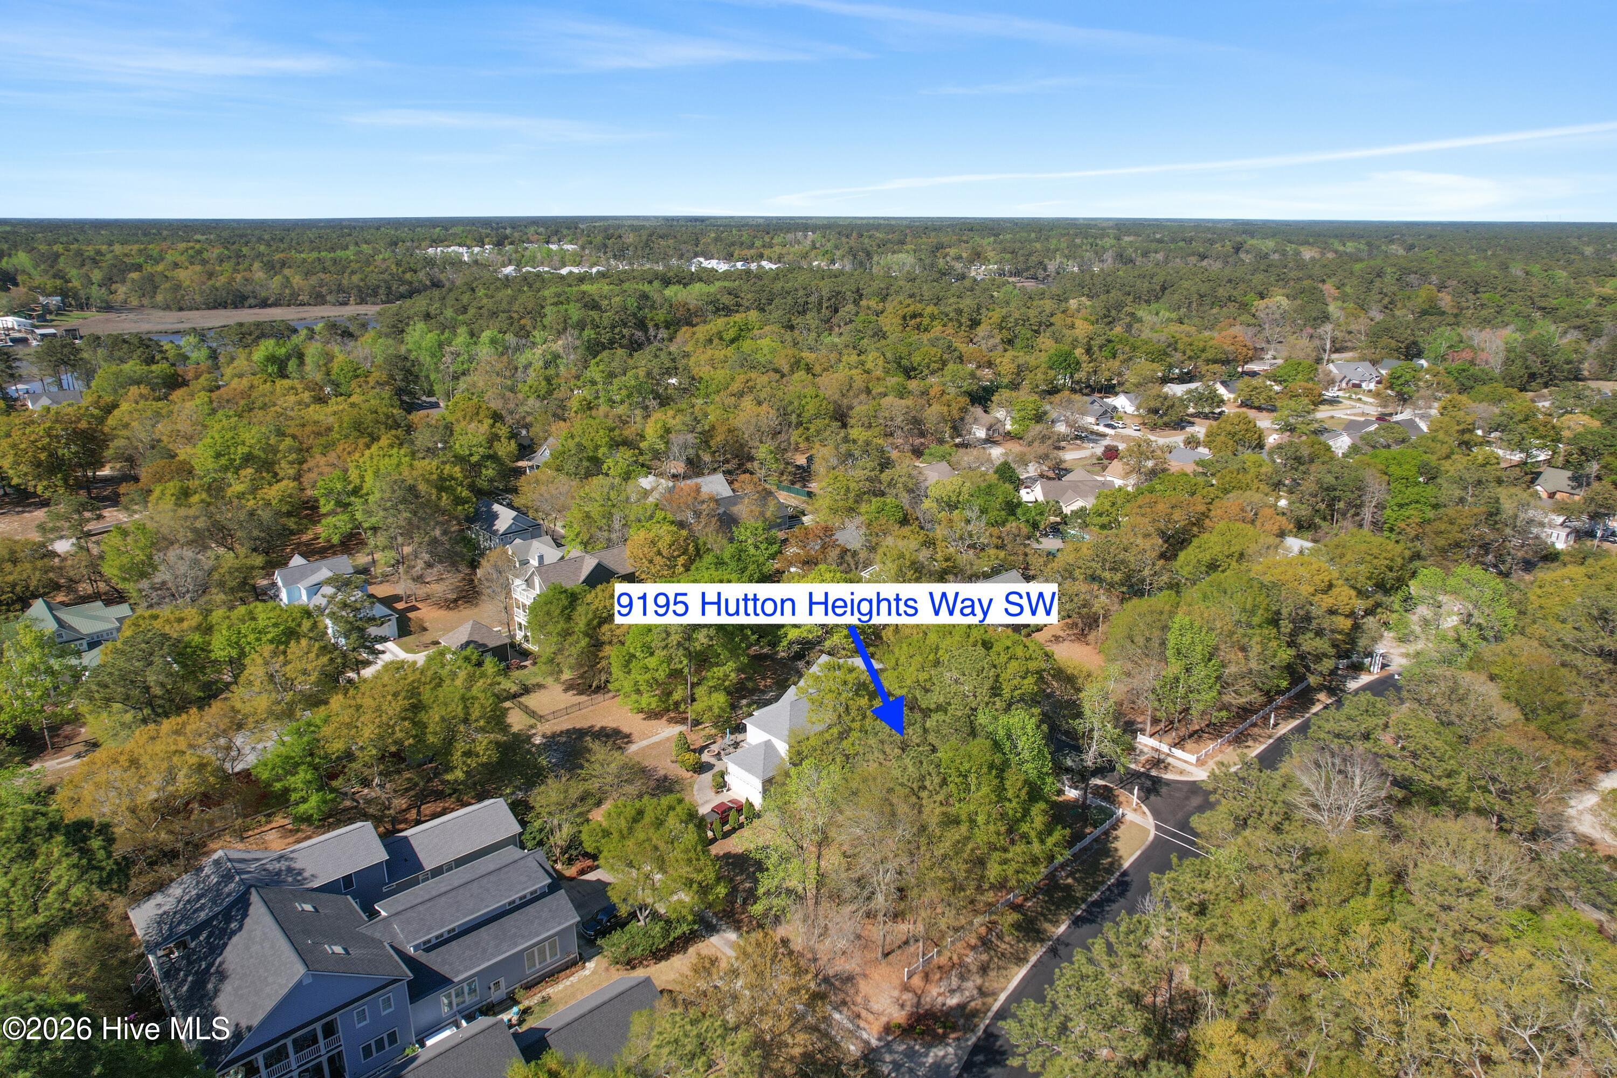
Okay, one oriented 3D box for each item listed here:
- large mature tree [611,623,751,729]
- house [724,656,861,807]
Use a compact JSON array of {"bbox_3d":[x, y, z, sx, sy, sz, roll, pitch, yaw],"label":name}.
[{"bbox_3d":[-15.460,14.380,119.490,14.960,14.280,13.510,0,18,0],"label":"large mature tree"},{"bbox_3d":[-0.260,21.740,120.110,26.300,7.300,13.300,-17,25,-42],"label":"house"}]

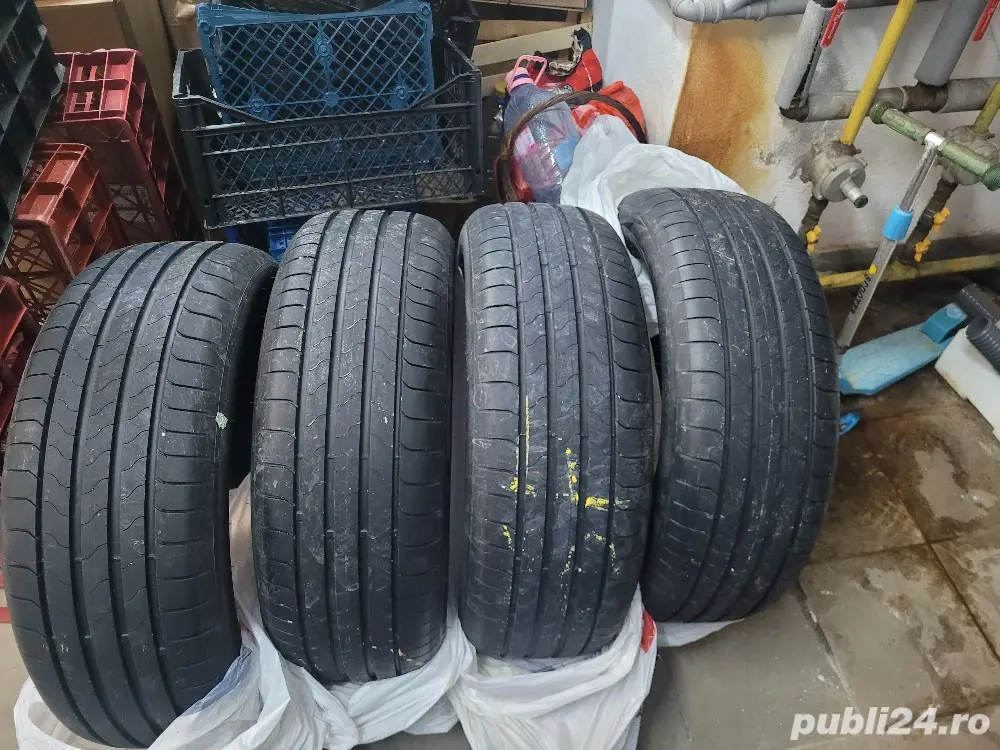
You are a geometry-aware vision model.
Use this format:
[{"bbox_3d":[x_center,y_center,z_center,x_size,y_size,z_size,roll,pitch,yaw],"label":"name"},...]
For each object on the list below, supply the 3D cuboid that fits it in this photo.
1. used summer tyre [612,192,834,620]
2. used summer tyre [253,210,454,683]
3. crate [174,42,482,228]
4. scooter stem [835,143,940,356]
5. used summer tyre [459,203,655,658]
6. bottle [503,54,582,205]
[{"bbox_3d":[0.283,0.048,1.262,0.228,0.697,0.697,2,51,-7],"label":"used summer tyre"},{"bbox_3d":[-0.193,0.100,1.184,0.228,0.697,0.697,1,51,-3],"label":"used summer tyre"},{"bbox_3d":[-0.382,-0.578,1.714,0.600,0.267,0.400,-10,37,-13],"label":"crate"},{"bbox_3d":[0.758,-0.224,1.496,0.050,0.543,0.048,-22,51,-15],"label":"scooter stem"},{"bbox_3d":[0.049,0.082,1.218,0.228,0.697,0.697,1,51,-5],"label":"used summer tyre"},{"bbox_3d":[0.104,-0.521,1.646,0.155,0.345,0.155,-11,49,16],"label":"bottle"}]

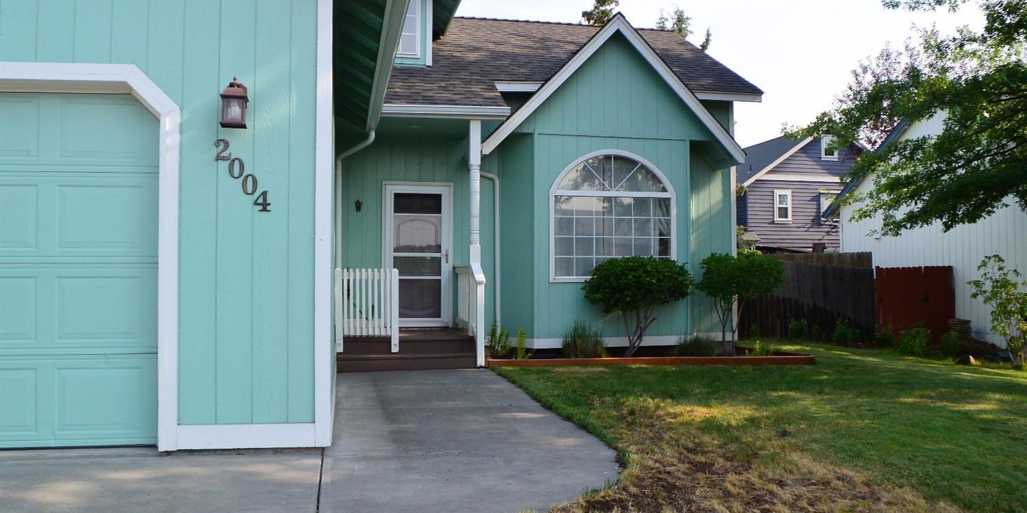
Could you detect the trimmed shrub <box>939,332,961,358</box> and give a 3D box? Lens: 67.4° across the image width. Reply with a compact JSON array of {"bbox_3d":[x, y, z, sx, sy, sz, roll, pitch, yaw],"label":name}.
[{"bbox_3d":[8.452,1.708,14.900,0.440,0.490,0.430,0,-1,-13],"label":"trimmed shrub"}]

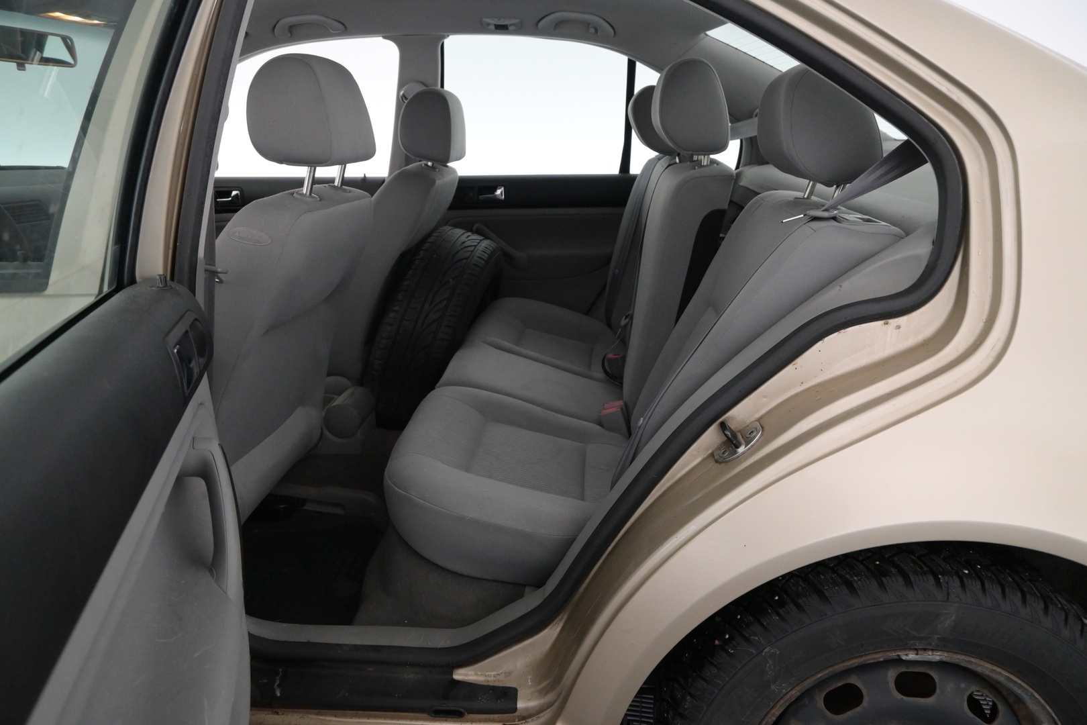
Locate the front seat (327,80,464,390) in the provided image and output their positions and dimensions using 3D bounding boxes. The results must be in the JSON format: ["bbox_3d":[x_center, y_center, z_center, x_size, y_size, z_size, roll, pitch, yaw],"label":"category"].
[{"bbox_3d":[-0.631,-0.275,2.079,0.860,0.960,0.520,1,17,5],"label":"front seat"}]

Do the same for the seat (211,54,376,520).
[{"bbox_3d":[-0.725,-0.069,1.400,0.860,0.960,0.520,1,17,5],"label":"seat"}]

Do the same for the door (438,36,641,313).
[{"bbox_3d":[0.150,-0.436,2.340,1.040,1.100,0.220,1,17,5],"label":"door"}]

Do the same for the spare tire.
[{"bbox_3d":[-0.340,-0.103,2.106,0.210,0.630,0.630,25,17,-6],"label":"spare tire"}]

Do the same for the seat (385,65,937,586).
[{"bbox_3d":[0.146,-0.203,1.656,0.870,0.890,1.310,1,17,5],"label":"seat"}]

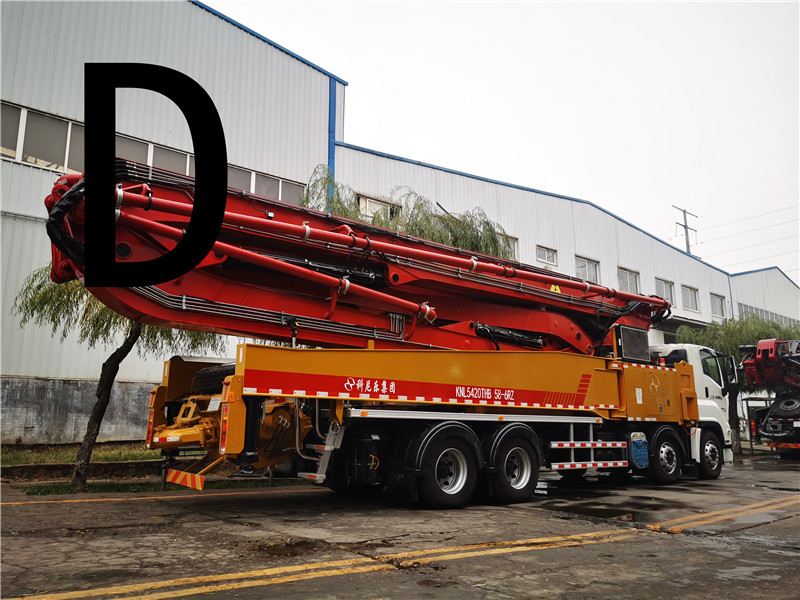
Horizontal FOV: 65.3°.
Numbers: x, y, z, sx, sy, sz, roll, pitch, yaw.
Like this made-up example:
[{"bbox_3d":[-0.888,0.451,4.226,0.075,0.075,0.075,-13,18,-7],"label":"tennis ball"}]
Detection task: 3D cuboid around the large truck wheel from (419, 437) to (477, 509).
[{"bbox_3d":[0.604,2.300,8.385,1.030,1.030,0.310,9,-15,-39],"label":"large truck wheel"}]

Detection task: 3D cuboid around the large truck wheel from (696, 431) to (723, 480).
[{"bbox_3d":[6.545,3.337,13.352,1.030,1.030,0.310,9,-15,-39],"label":"large truck wheel"}]

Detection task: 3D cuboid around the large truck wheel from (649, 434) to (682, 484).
[{"bbox_3d":[5.100,3.088,12.160,1.030,1.030,0.310,9,-15,-39],"label":"large truck wheel"}]

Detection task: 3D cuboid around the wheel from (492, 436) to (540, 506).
[{"bbox_3d":[1.651,2.480,9.249,1.030,1.030,0.310,9,-15,-39],"label":"wheel"}]

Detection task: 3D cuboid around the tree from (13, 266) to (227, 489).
[{"bbox_3d":[-6.128,1.076,13.536,4.300,5.700,4.200,5,-13,-24],"label":"tree"}]

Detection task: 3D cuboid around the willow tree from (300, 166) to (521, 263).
[{"bbox_3d":[0.266,0.905,17.441,5.600,7.500,5.200,-1,-12,1],"label":"willow tree"}]

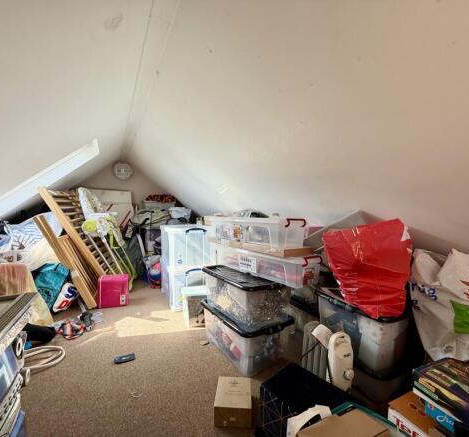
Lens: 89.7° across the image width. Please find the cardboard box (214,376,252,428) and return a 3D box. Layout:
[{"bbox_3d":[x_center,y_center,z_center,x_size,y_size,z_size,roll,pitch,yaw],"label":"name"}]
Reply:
[{"bbox_3d":[-0.001,0.916,1.181,0.169,0.102,0.191,0,3,2],"label":"cardboard box"}]

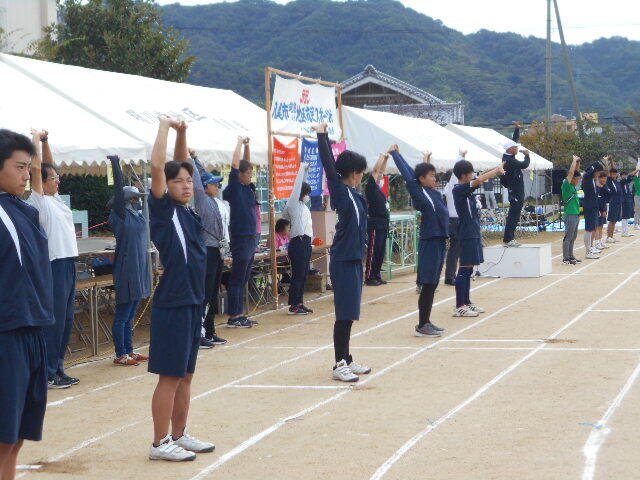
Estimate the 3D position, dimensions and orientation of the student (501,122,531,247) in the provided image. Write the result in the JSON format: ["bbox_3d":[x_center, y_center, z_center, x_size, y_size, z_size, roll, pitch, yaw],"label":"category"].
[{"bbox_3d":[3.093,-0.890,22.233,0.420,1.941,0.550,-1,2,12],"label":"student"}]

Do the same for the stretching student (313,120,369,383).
[{"bbox_3d":[0.161,0.080,10.550,0.410,1.928,0.480,-1,2,12],"label":"stretching student"}]

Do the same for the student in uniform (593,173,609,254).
[{"bbox_3d":[5.849,-0.605,29.300,0.360,1.606,0.450,0,3,25],"label":"student in uniform"}]

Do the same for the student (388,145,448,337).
[{"bbox_3d":[0.995,-0.015,14.050,0.500,1.880,0.470,0,3,18],"label":"student"}]

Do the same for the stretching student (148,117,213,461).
[{"bbox_3d":[-0.793,0.264,8.050,0.350,1.942,0.450,0,3,20],"label":"stretching student"}]

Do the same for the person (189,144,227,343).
[{"bbox_3d":[-1.077,0.068,13.700,0.430,1.921,0.460,0,3,18],"label":"person"}]

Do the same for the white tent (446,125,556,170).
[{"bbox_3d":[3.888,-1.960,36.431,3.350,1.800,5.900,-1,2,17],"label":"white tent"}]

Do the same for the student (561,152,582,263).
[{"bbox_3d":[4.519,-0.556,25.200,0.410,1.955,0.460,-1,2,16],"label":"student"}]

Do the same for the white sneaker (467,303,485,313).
[{"bbox_3d":[1.734,0.748,15.885,0.275,0.115,0.100,-1,2,12],"label":"white sneaker"}]

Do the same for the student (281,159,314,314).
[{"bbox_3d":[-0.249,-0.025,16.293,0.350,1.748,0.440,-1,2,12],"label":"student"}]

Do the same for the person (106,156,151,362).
[{"bbox_3d":[-1.632,0.159,11.978,0.370,1.778,0.460,-1,2,12],"label":"person"}]

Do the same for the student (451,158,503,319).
[{"bbox_3d":[1.738,-0.037,15.411,0.530,1.714,0.460,-1,2,12],"label":"student"}]

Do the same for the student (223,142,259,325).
[{"bbox_3d":[-0.848,-0.095,14.982,0.350,2.020,0.480,-1,2,12],"label":"student"}]

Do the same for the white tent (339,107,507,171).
[{"bbox_3d":[1.528,-1.272,29.333,3.550,2.800,6.900,1,3,18],"label":"white tent"}]

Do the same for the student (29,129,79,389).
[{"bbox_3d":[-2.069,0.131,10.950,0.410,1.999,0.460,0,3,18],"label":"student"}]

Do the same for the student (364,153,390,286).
[{"bbox_3d":[0.848,-0.320,20.900,0.410,1.963,0.460,-1,2,14],"label":"student"}]

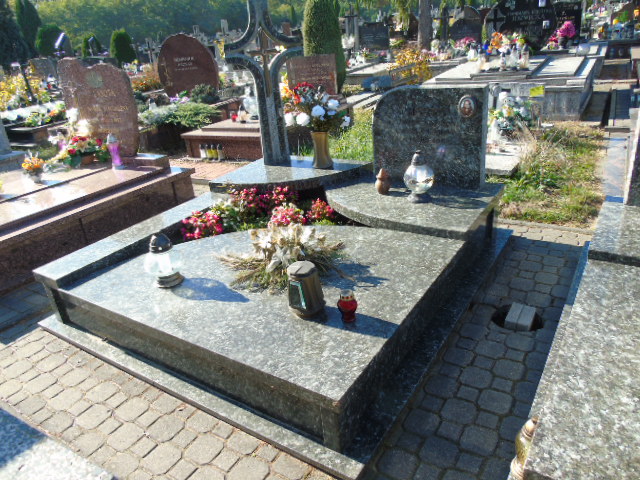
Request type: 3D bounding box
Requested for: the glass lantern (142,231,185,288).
[{"bbox_3d":[-0.821,0.100,2.453,0.180,0.300,0.180,11,28,31],"label":"glass lantern"}]

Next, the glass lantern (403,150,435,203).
[{"bbox_3d":[0.680,-0.439,3.186,0.205,0.345,0.205,11,28,31],"label":"glass lantern"}]

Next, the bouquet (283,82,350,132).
[{"bbox_3d":[-0.027,-1.018,3.551,0.480,0.360,0.420,-5,24,1],"label":"bouquet"}]

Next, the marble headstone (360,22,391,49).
[{"bbox_3d":[1.588,-5.942,13.464,1.000,0.780,0.120,11,28,31],"label":"marble headstone"}]

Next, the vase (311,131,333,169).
[{"bbox_3d":[0.016,-0.719,3.685,0.165,0.278,0.165,-5,24,1],"label":"vase"}]

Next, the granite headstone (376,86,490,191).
[{"bbox_3d":[0.772,-0.752,3.358,0.835,0.675,0.120,11,29,32],"label":"granite headstone"}]

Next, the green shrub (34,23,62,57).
[{"bbox_3d":[-7.343,-5.395,12.500,0.850,0.950,0.850,-17,26,-24],"label":"green shrub"}]

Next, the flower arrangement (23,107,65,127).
[{"bbox_3d":[-4.786,-2.145,8.059,0.700,0.300,0.450,11,28,31],"label":"flower arrangement"}]

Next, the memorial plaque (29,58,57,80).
[{"bbox_3d":[-10.138,-6.229,16.886,1.000,0.820,0.180,11,28,31],"label":"memorial plaque"}]

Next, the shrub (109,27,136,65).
[{"bbox_3d":[-9.975,-9.620,23.464,1.250,2.100,1.250,11,28,31],"label":"shrub"}]

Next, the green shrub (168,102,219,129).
[{"bbox_3d":[-1.928,-1.898,7.045,0.700,0.340,0.580,11,28,31],"label":"green shrub"}]

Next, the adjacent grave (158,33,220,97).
[{"bbox_3d":[-2.180,-2.864,7.591,1.220,0.980,0.120,11,29,32],"label":"adjacent grave"}]

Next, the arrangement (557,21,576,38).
[{"bbox_3d":[4.407,-3.763,8.263,0.360,0.350,0.340,7,27,26],"label":"arrangement"}]

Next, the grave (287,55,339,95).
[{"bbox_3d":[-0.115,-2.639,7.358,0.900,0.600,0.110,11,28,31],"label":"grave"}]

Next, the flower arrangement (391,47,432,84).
[{"bbox_3d":[2.100,-3.983,10.610,0.920,0.850,0.750,11,28,31],"label":"flower arrangement"}]

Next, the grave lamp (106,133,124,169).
[{"bbox_3d":[-1.930,-0.839,4.326,0.135,0.325,0.135,-16,26,-21],"label":"grave lamp"}]

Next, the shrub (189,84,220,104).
[{"bbox_3d":[-1.752,-2.208,6.954,0.440,0.300,0.420,-11,25,-11],"label":"shrub"}]

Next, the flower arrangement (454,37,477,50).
[{"bbox_3d":[3.209,-4.334,10.195,0.480,0.360,0.420,2,25,17],"label":"flower arrangement"}]

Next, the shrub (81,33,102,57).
[{"bbox_3d":[-6.180,-5.287,12.500,0.550,0.750,0.550,-15,26,-20],"label":"shrub"}]

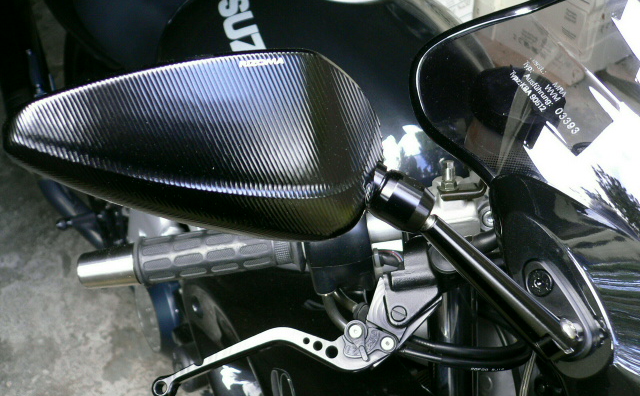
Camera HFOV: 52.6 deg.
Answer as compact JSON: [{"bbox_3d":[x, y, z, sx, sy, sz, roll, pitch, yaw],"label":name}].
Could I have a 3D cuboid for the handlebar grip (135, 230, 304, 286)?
[{"bbox_3d":[-0.080,0.046,0.502,0.137,0.036,0.036,-5,38,11],"label":"handlebar grip"}]

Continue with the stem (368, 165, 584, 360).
[{"bbox_3d":[0.102,0.045,0.405,0.181,0.034,0.034,38,19,-13],"label":"stem"}]

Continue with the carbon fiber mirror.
[{"bbox_3d":[-0.068,-0.029,0.360,0.200,0.095,0.050,4,29,-4],"label":"carbon fiber mirror"}]

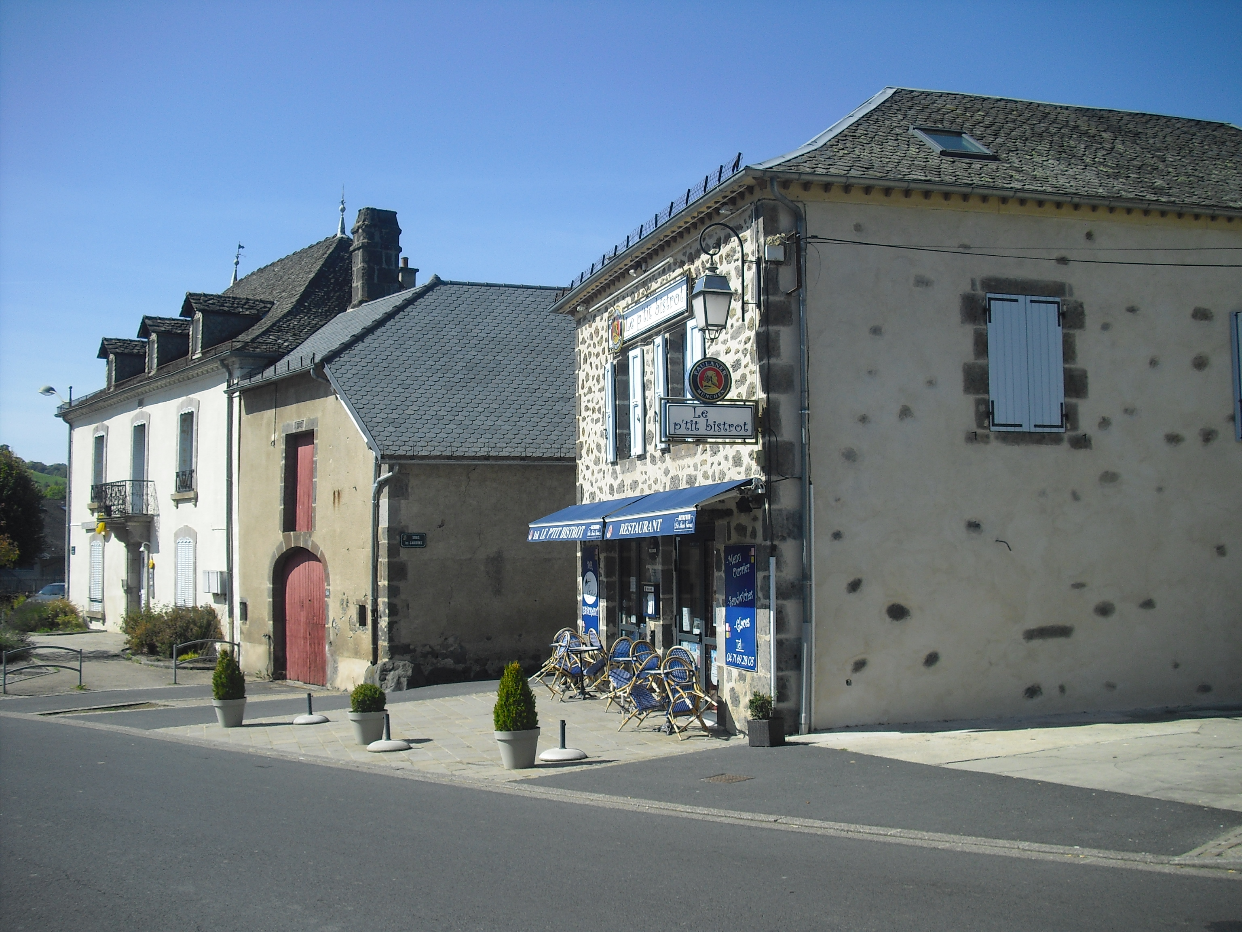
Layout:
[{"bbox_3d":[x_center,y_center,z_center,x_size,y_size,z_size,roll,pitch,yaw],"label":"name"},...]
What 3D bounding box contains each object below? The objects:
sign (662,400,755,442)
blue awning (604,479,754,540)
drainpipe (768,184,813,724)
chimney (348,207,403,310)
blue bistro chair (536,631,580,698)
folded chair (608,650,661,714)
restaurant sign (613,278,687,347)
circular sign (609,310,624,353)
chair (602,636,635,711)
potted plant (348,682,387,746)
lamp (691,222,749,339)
[{"bbox_3d":[1.036,-0.516,15.896,1.200,0.510,0.130,1,-4,-17],"label":"sign"},{"bbox_3d":[0.698,0.584,17.837,0.830,0.700,3.850,1,-4,-17],"label":"blue awning"},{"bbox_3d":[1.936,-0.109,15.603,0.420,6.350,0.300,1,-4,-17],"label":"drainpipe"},{"bbox_3d":[-5.916,-4.955,32.919,0.750,2.600,1.100,3,-5,-37],"label":"chimney"},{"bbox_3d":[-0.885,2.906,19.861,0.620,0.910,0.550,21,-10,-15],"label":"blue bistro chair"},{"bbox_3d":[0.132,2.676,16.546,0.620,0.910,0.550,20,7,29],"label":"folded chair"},{"bbox_3d":[0.391,-2.217,20.006,0.120,0.520,3.380,1,-4,-17],"label":"restaurant sign"},{"bbox_3d":[-0.074,-2.105,21.153,0.120,0.690,0.660,1,-4,-17],"label":"circular sign"},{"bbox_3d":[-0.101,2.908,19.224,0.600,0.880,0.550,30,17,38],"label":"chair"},{"bbox_3d":[-2.915,2.853,15.692,0.460,0.720,0.460,0,-4,0],"label":"potted plant"},{"bbox_3d":[1.216,-2.198,16.186,0.680,1.390,0.410,1,-4,-17],"label":"lamp"}]

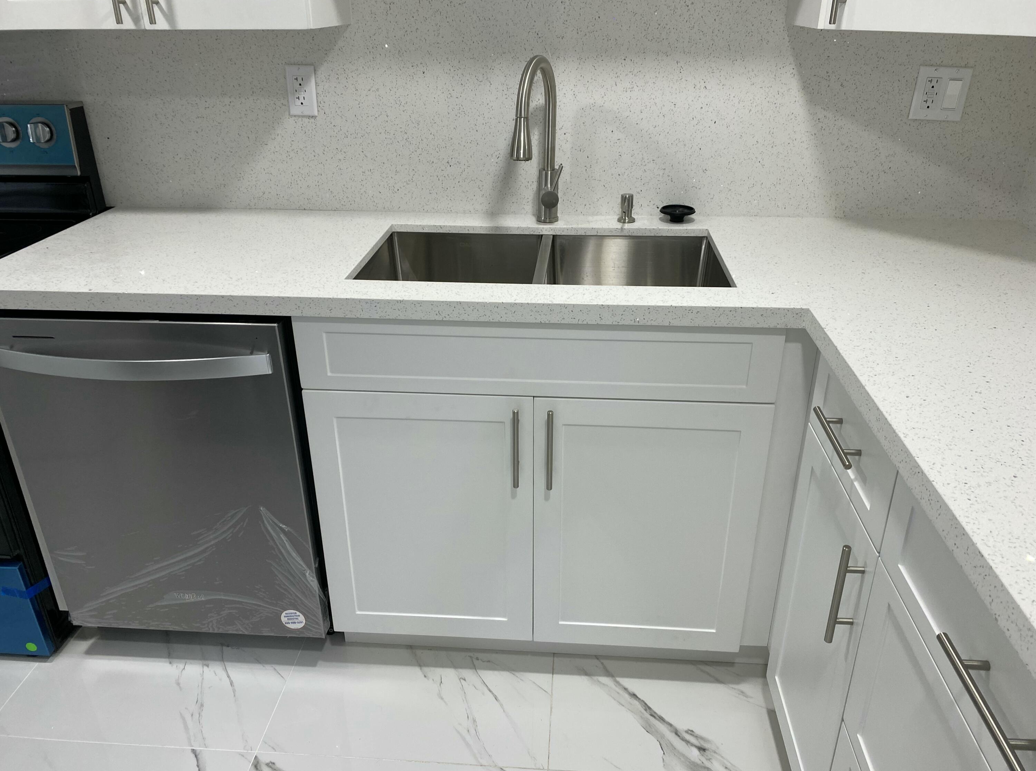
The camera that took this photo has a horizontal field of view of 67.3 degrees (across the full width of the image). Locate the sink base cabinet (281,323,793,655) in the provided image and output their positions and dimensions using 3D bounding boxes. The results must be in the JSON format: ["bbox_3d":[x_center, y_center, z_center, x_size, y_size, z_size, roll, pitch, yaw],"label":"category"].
[{"bbox_3d":[0.074,0.141,1.868,0.945,0.865,0.580,2,26,5],"label":"sink base cabinet"}]

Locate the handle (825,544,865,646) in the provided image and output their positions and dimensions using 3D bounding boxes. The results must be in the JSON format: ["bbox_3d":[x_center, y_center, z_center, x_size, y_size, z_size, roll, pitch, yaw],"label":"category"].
[{"bbox_3d":[0.476,0.309,1.129,0.036,0.169,0.013,2,26,5],"label":"handle"}]

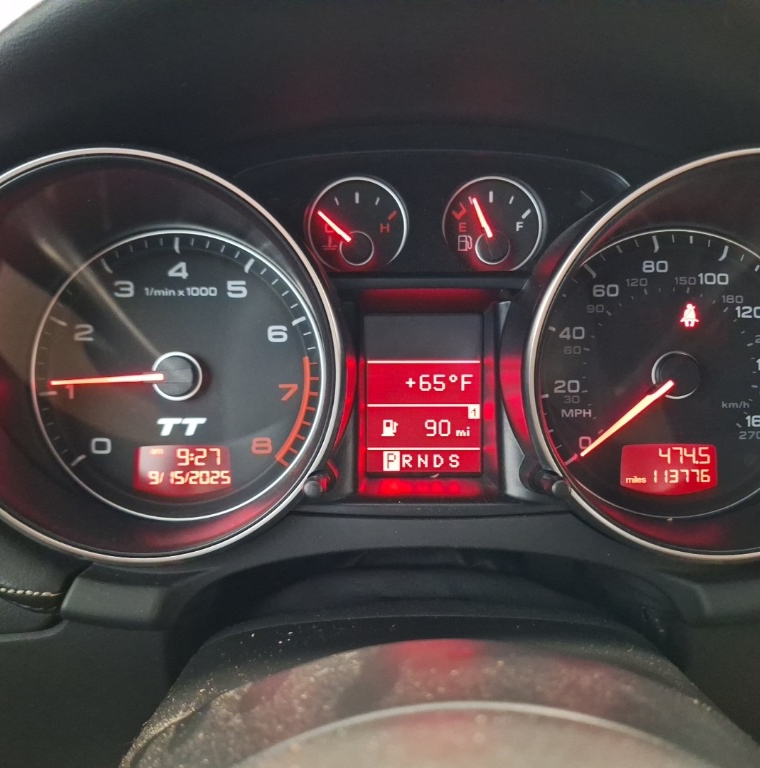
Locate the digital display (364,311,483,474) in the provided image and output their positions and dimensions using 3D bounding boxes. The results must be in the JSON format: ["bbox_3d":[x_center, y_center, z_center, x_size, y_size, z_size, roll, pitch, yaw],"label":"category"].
[{"bbox_3d":[0.016,0.004,0.250,0.043,0.059,0.009,0,0,0],"label":"digital display"}]

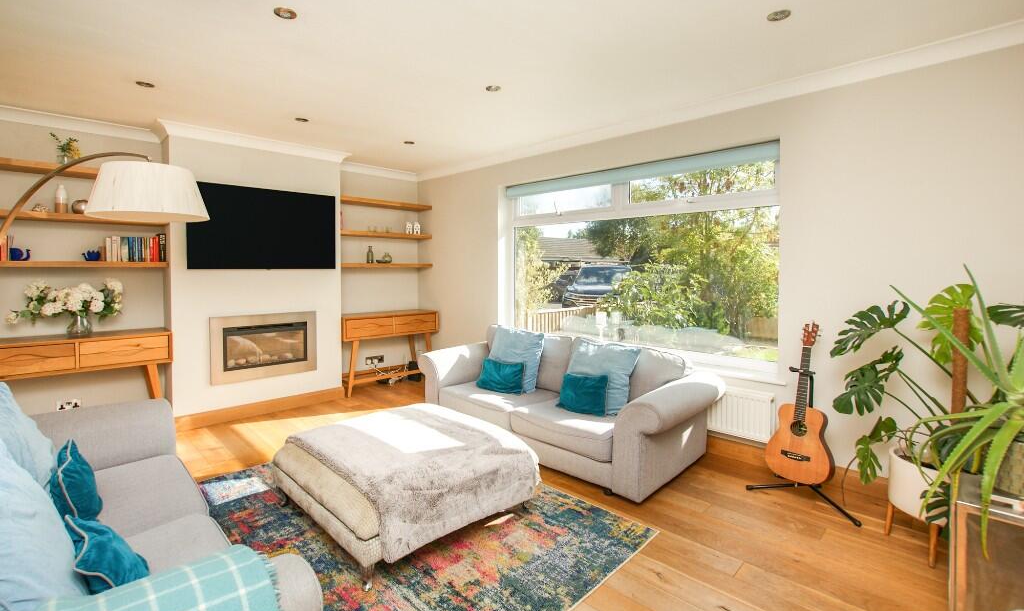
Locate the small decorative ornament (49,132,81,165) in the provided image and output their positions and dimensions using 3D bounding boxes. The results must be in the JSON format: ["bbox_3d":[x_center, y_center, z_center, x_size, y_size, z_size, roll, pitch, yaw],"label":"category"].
[{"bbox_3d":[-3.563,-1.240,3.399,0.174,0.242,0.147,-3,5,-44],"label":"small decorative ornament"}]

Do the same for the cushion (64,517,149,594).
[{"bbox_3d":[-1.306,0.827,1.369,0.420,0.287,0.131,2,39,46],"label":"cushion"}]

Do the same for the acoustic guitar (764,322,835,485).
[{"bbox_3d":[1.774,0.589,2.592,0.105,0.952,0.320,8,-3,-44],"label":"acoustic guitar"}]

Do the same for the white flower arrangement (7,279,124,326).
[{"bbox_3d":[-3.050,-0.019,2.939,0.320,0.326,0.561,5,6,43],"label":"white flower arrangement"}]

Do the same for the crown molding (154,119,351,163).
[{"bbox_3d":[-2.337,-1.516,4.058,1.589,0.094,0.084,-3,5,-44],"label":"crown molding"}]

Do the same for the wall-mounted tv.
[{"bbox_3d":[-2.341,-0.727,4.088,1.248,0.757,0.047,-3,5,-44],"label":"wall-mounted tv"}]

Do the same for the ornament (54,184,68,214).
[{"bbox_3d":[-3.582,-0.843,3.390,0.076,0.226,0.076,-3,5,-44],"label":"ornament"}]

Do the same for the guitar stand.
[{"bbox_3d":[1.820,0.764,2.611,0.358,0.787,0.578,-3,5,-44],"label":"guitar stand"}]

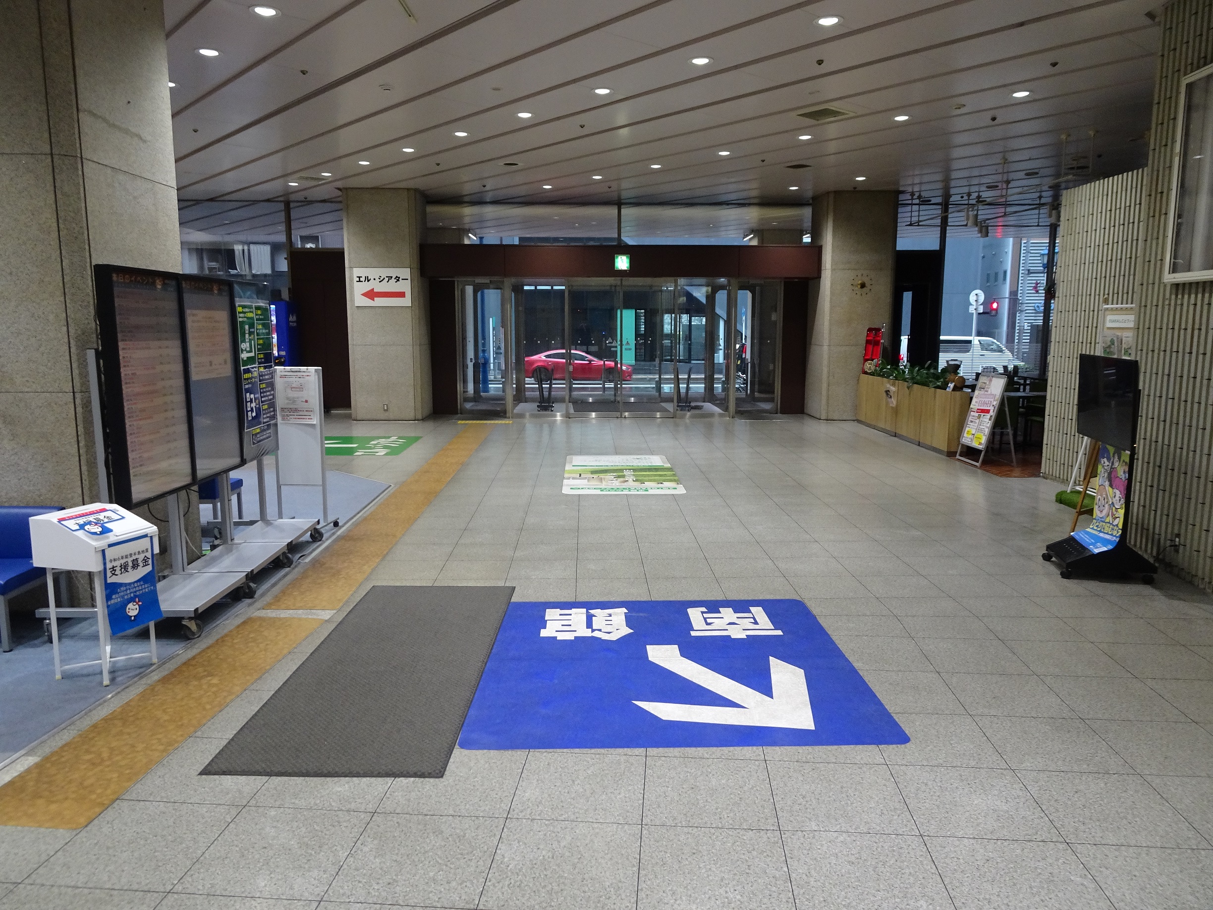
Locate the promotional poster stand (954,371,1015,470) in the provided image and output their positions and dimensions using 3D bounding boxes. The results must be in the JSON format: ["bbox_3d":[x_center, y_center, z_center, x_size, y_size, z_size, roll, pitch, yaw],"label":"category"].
[{"bbox_3d":[4.165,-0.408,9.134,0.444,0.982,0.568,0,9,-3],"label":"promotional poster stand"}]

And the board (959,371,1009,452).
[{"bbox_3d":[4.088,-0.484,9.117,0.050,0.796,0.548,12,9,-4],"label":"board"}]

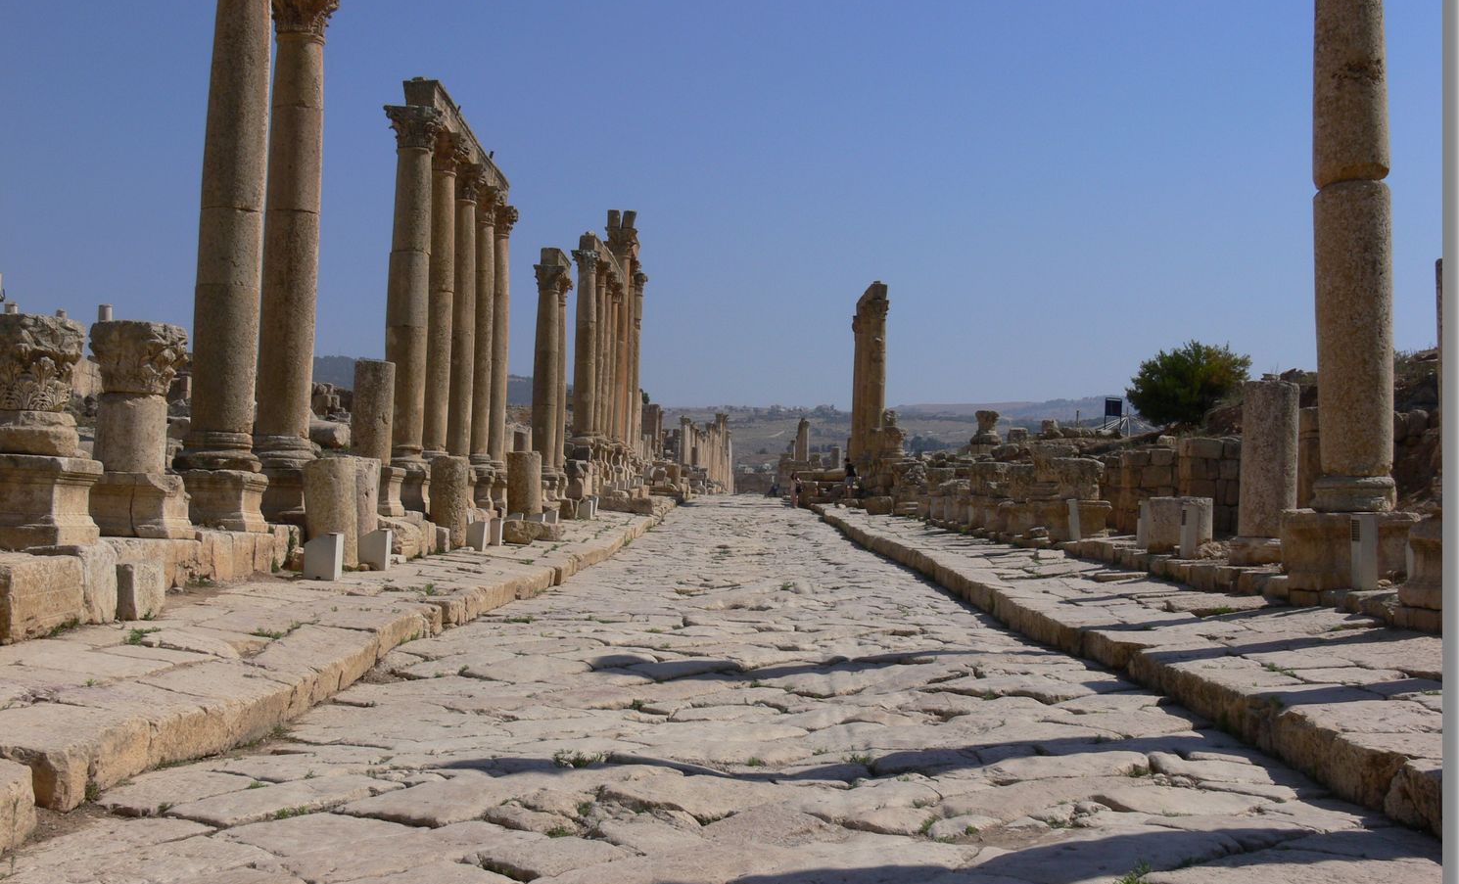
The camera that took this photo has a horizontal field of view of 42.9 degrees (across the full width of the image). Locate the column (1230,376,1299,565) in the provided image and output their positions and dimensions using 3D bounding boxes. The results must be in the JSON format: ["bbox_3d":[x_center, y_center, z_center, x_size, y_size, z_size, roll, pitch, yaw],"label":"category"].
[{"bbox_3d":[7.323,0.402,25.200,1.030,2.450,1.030,1,-2,1],"label":"column"}]

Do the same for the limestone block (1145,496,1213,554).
[{"bbox_3d":[7.096,1.304,29.200,1.000,0.860,1.000,1,-2,1],"label":"limestone block"}]

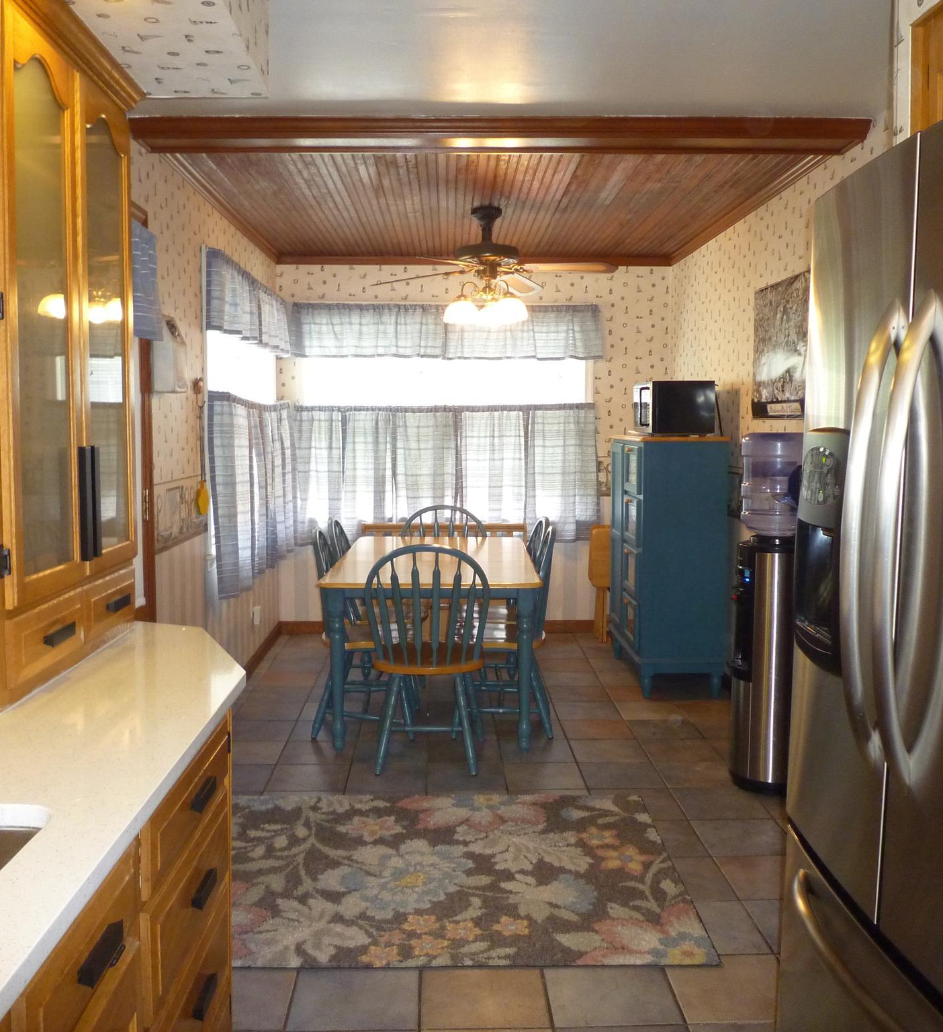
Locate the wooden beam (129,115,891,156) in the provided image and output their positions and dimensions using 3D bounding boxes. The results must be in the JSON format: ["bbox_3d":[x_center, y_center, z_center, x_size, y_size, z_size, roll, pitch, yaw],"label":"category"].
[{"bbox_3d":[0.128,-1.362,3.558,2.567,0.082,0.271,0,5,-2],"label":"wooden beam"}]

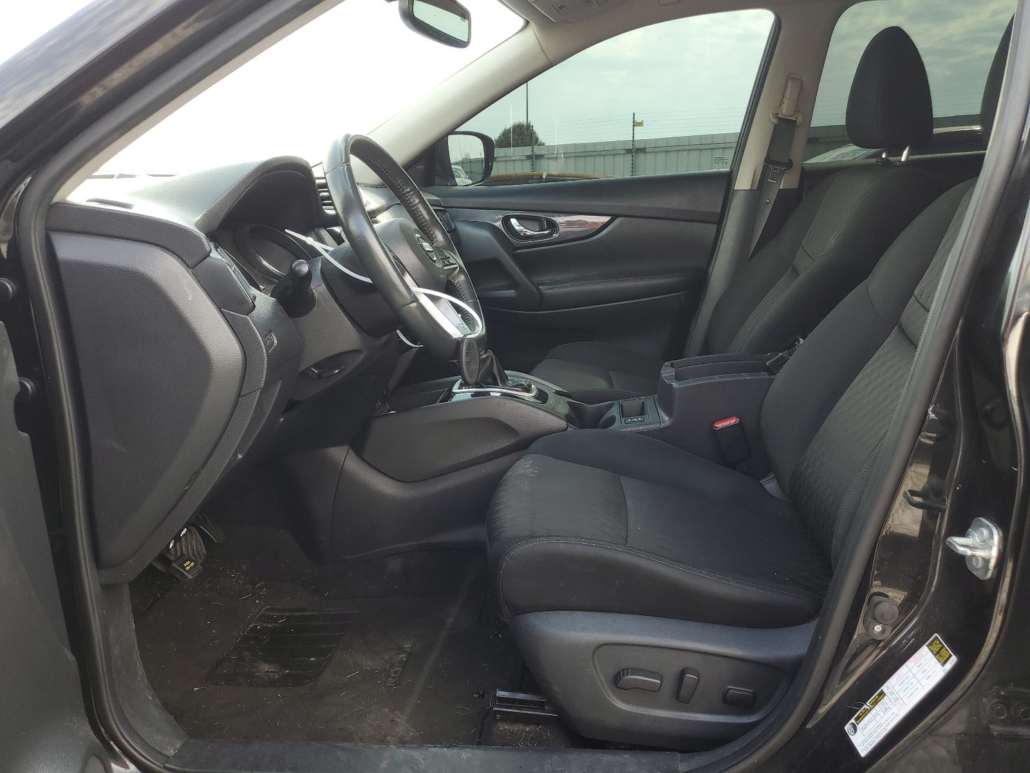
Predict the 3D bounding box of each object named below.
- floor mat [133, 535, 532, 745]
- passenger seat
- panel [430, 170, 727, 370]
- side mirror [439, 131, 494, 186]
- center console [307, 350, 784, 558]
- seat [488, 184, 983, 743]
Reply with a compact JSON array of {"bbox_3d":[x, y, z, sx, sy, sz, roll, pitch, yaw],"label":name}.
[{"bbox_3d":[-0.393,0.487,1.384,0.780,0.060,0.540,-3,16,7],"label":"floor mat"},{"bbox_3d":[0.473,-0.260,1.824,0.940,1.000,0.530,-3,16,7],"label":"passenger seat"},{"bbox_3d":[0.148,-0.301,2.203,0.920,0.580,0.120,-3,16,7],"label":"panel"},{"bbox_3d":[-0.163,-0.698,2.389,0.120,0.168,0.220,4,18,28],"label":"side mirror"},{"bbox_3d":[0.081,0.155,1.612,1.000,0.430,0.280,-3,16,7],"label":"center console"},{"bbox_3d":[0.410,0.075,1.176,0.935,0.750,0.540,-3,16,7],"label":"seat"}]

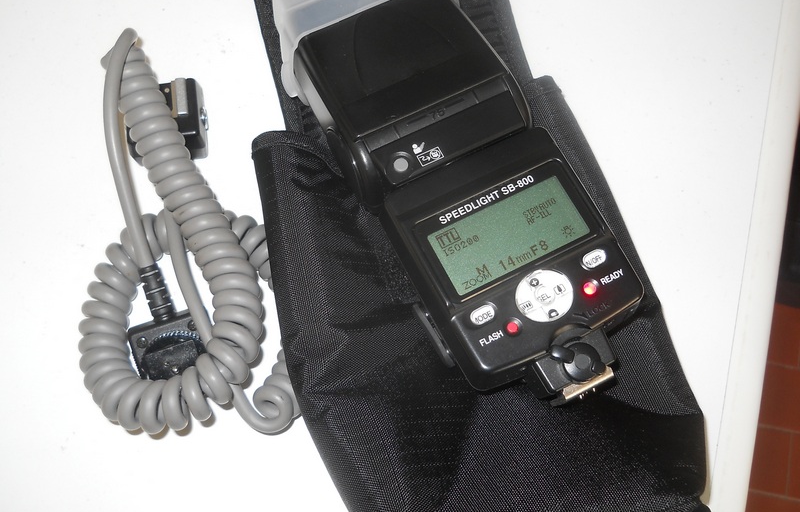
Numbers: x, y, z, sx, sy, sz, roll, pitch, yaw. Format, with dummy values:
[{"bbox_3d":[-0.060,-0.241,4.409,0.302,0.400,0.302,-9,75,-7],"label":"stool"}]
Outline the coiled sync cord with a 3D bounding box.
[{"bbox_3d":[-0.086,-0.018,0.381,0.094,0.045,0.178,-7,67,-3],"label":"coiled sync cord"}]

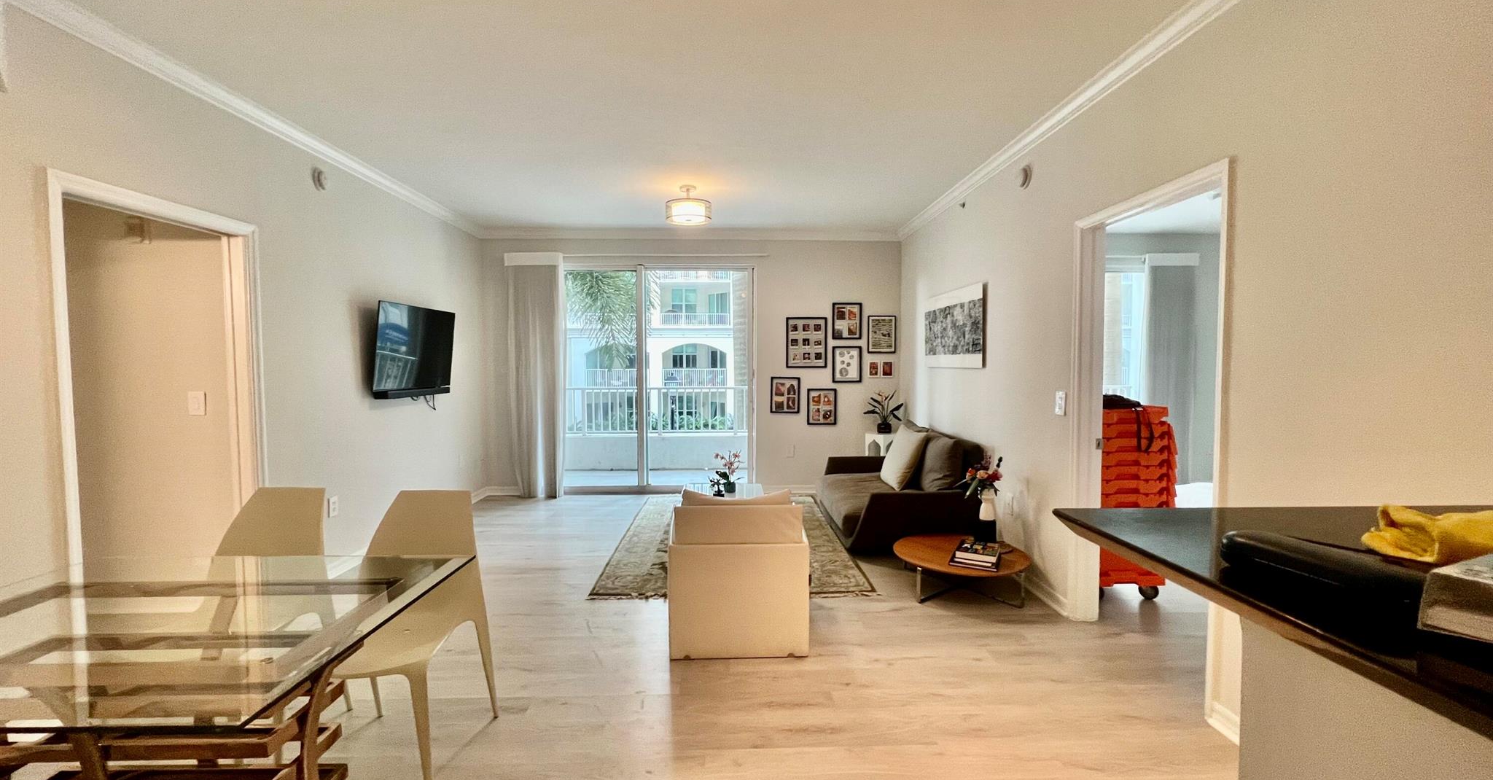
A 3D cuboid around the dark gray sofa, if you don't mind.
[{"bbox_3d":[1.185,0.755,4.862,0.938,0.807,1.573,0,3,-2],"label":"dark gray sofa"}]

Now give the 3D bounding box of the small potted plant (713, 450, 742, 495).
[{"bbox_3d":[-0.152,0.716,4.880,0.263,0.379,0.202,0,2,-2],"label":"small potted plant"}]

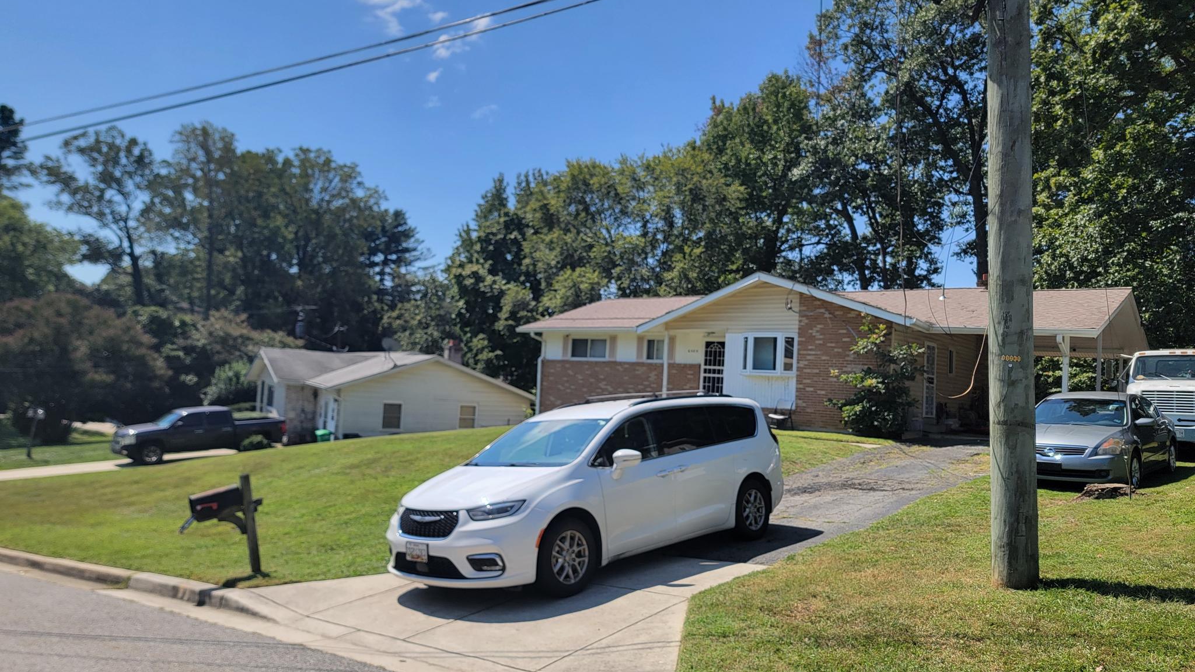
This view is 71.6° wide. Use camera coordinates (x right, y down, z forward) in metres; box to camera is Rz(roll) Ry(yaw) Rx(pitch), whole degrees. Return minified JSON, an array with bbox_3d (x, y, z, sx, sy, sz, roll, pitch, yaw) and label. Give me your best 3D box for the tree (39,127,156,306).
[{"bbox_3d":[-42.807,-5.754,69.450,9.940,23.800,9.940,3,-3,0],"label":"tree"}]

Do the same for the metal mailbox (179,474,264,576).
[{"bbox_3d":[-4.337,2.249,9.528,1.000,1.200,0.240,-3,2,-42],"label":"metal mailbox"}]

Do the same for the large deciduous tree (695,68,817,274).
[{"bbox_3d":[9.249,-5.666,49.520,8.120,20.770,8.120,3,-3,0],"label":"large deciduous tree"}]

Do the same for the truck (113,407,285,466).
[{"bbox_3d":[-15.174,3.729,31.743,5.850,1.890,2.080,3,-2,-42],"label":"truck"}]

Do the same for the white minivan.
[{"bbox_3d":[0.159,1.675,9.603,2.100,1.790,5.180,-6,-6,44],"label":"white minivan"}]

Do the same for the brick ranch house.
[{"bbox_3d":[6.689,0.641,28.829,19.590,4.840,12.170,0,-4,41],"label":"brick ranch house"}]

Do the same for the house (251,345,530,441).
[{"bbox_3d":[-11.642,3.168,44.208,11.300,4.650,14.000,4,-3,-31],"label":"house"}]

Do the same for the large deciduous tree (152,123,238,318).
[{"bbox_3d":[-34.584,-5.755,69.432,7.900,24.590,7.900,3,-3,0],"label":"large deciduous tree"}]

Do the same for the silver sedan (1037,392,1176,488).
[{"bbox_3d":[8.182,1.682,13.640,1.870,1.470,4.820,-2,-4,44],"label":"silver sedan"}]

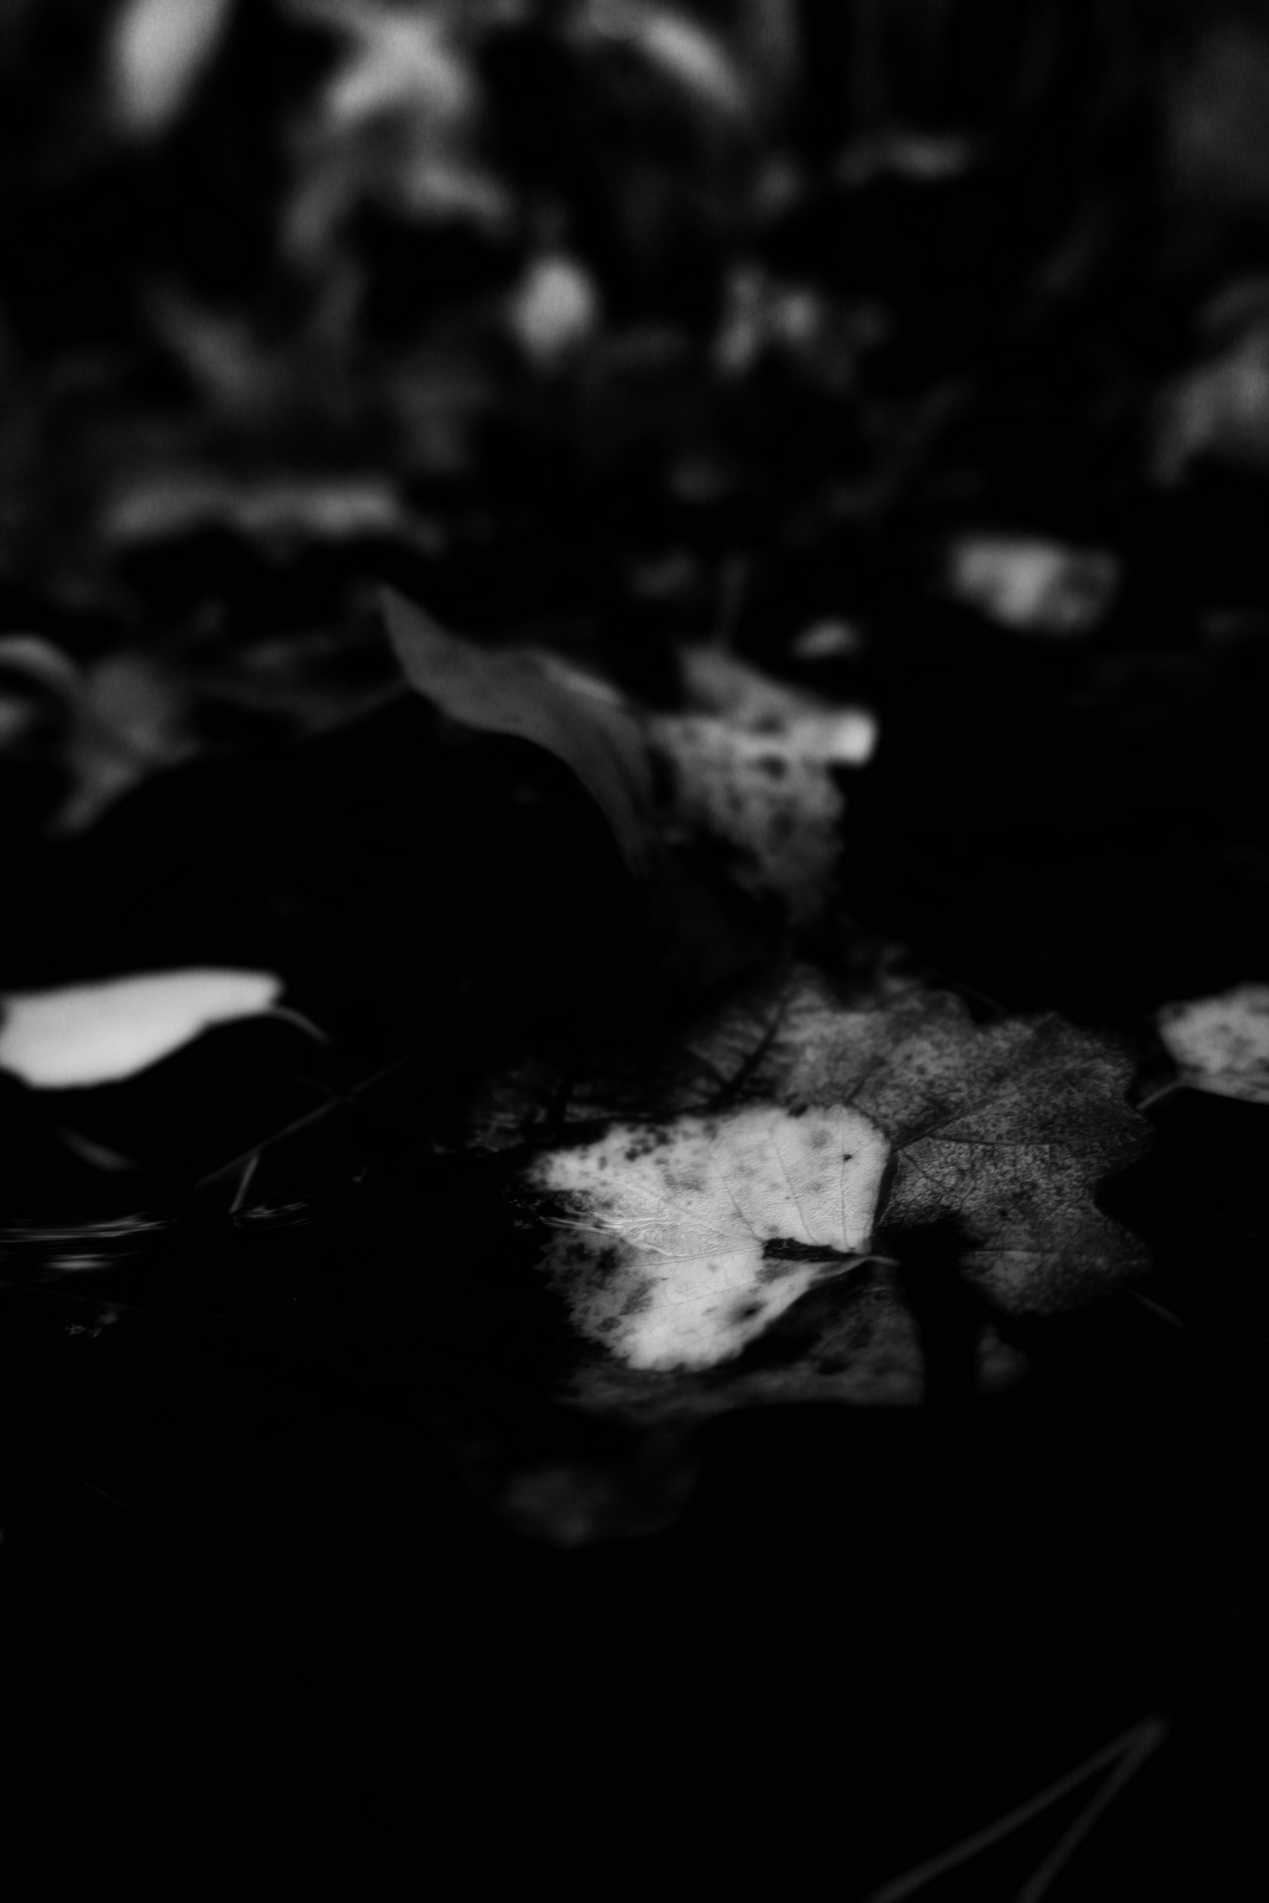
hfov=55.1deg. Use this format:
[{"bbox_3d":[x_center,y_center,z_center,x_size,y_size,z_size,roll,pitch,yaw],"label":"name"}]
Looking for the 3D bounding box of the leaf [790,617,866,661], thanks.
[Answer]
[{"bbox_3d":[0.097,-0.157,0.610,0.038,0.013,0.030,0,30,0],"label":"leaf"}]

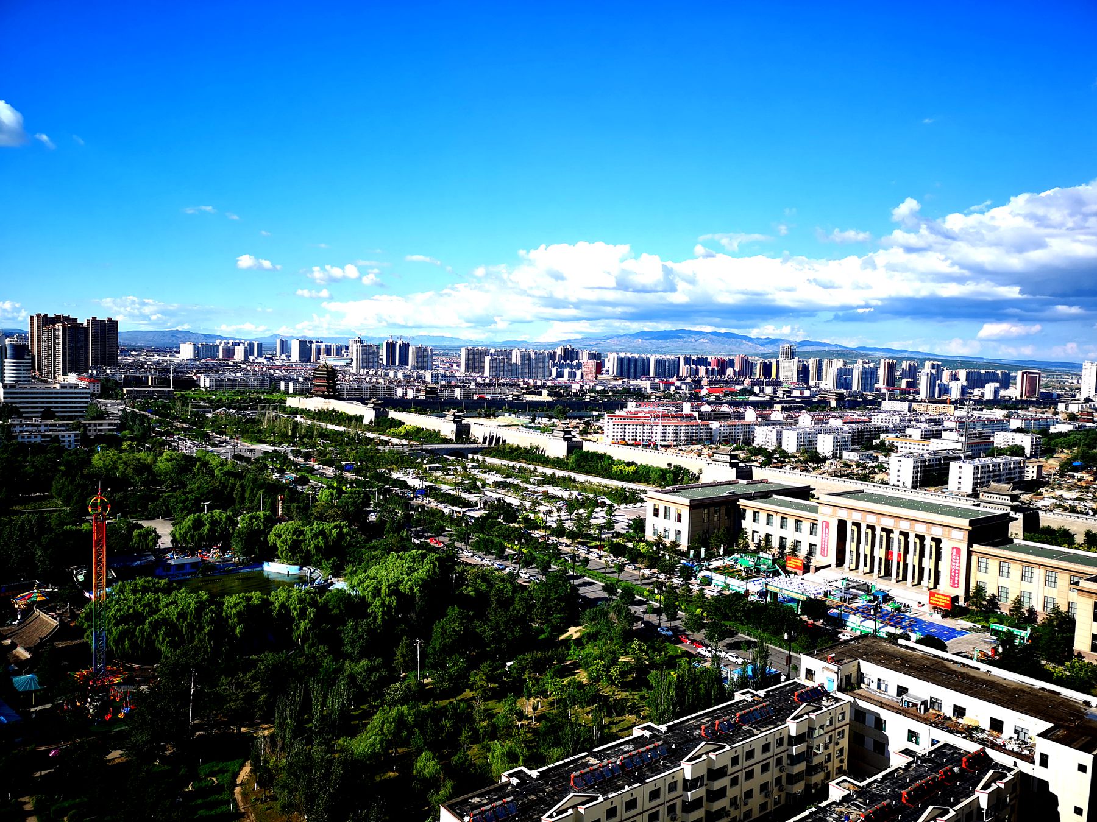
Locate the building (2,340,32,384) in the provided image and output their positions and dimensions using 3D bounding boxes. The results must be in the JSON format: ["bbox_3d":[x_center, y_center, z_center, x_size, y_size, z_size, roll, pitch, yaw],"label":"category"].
[{"bbox_3d":[-516.556,-35.077,831.131,23.500,67.000,23.000,-1,5,-38],"label":"building"}]

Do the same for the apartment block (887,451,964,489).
[{"bbox_3d":[222.525,34.383,498.988,64.000,17.500,13.500,-1,5,-38],"label":"apartment block"}]

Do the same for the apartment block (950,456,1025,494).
[{"bbox_3d":[252.942,36.809,493.165,62.500,17.000,13.600,-1,5,-38],"label":"apartment block"}]

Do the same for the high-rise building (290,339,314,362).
[{"bbox_3d":[-877.420,-208.509,3048.547,54.000,89.000,44.000,-1,5,-38],"label":"high-rise building"}]

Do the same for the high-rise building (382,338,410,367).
[{"bbox_3d":[-422.412,-149.440,2380.000,72.000,93.610,18.000,-1,5,-38],"label":"high-rise building"}]

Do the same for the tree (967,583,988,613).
[{"bbox_3d":[122.031,53.221,243.105,5.800,8.900,5.800,-1,5,-38],"label":"tree"}]

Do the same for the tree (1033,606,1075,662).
[{"bbox_3d":[122.727,53.698,206.385,9.300,13.000,9.300,-1,5,-38],"label":"tree"}]

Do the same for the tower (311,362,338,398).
[{"bbox_3d":[-230.743,-30.460,882.791,22.800,37.800,22.800,2,4,7],"label":"tower"}]

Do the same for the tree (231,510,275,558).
[{"bbox_3d":[-95.506,39.587,276.387,12.600,15.200,12.600,-1,5,-38],"label":"tree"}]

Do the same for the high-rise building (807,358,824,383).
[{"bbox_3d":[765.625,-108.607,2450.000,26.000,86.860,24.000,-1,5,-38],"label":"high-rise building"}]

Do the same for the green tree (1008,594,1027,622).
[{"bbox_3d":[129.415,54.446,235.728,5.100,7.900,5.100,-1,5,-38],"label":"green tree"}]

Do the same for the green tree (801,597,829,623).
[{"bbox_3d":[71.103,52.985,227.528,6.900,6.100,6.900,-1,5,-38],"label":"green tree"}]

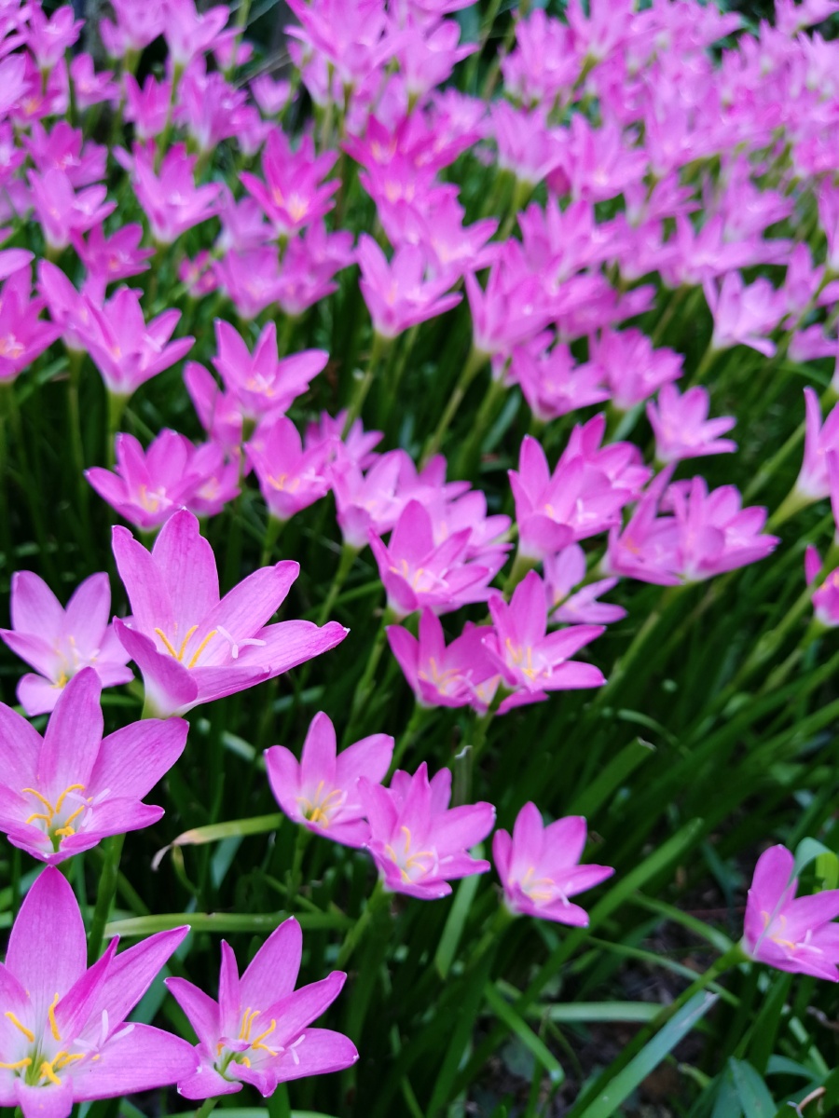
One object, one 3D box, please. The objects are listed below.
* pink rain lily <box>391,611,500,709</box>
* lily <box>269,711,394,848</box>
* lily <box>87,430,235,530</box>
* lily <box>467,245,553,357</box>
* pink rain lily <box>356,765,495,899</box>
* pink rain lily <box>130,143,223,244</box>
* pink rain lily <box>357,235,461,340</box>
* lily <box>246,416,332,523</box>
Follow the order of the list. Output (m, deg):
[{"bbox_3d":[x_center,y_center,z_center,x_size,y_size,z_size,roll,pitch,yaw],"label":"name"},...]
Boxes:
[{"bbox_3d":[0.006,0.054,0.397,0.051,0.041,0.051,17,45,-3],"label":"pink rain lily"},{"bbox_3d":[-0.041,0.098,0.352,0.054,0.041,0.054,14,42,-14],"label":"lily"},{"bbox_3d":[-0.155,-0.037,0.500,0.066,0.046,0.066,-4,43,-27],"label":"lily"},{"bbox_3d":[0.046,-0.148,0.520,0.060,0.052,0.060,-4,43,-27],"label":"lily"},{"bbox_3d":[-0.005,0.135,0.396,0.066,0.048,0.066,5,39,-27],"label":"pink rain lily"},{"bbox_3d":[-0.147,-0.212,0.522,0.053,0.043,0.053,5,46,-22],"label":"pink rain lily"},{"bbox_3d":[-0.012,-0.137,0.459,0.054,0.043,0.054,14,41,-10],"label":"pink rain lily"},{"bbox_3d":[-0.082,-0.049,0.536,0.056,0.050,0.056,-8,43,-27],"label":"lily"}]

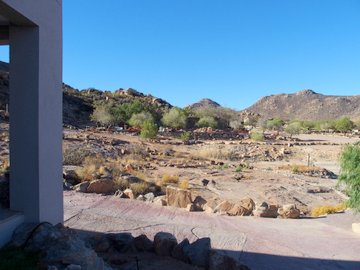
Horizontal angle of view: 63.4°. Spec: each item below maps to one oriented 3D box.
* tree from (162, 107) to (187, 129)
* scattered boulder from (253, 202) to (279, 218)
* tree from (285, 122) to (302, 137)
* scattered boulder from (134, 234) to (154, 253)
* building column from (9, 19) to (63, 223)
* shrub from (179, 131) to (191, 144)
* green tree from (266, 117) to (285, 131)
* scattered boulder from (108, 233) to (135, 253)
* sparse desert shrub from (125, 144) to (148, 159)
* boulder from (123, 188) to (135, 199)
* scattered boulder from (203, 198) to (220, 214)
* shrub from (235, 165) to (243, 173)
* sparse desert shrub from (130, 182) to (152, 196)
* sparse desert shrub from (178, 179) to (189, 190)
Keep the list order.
[{"bbox_3d":[-1.004,-3.906,65.000,5.800,4.900,5.400,0,1,0],"label":"tree"},{"bbox_3d":[1.609,1.421,5.480,0.450,0.260,0.360,0,1,8],"label":"scattered boulder"},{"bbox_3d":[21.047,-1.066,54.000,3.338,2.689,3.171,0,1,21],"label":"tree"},{"bbox_3d":[-0.461,1.408,3.780,0.260,0.200,0.230,0,1,-3],"label":"scattered boulder"},{"bbox_3d":[-2.175,-0.030,4.500,0.420,3.000,0.760,0,1,3],"label":"building column"},{"bbox_3d":[0.556,0.309,36.000,1.484,1.731,1.484,0,2,0],"label":"shrub"},{"bbox_3d":[23.613,-2.782,72.000,4.451,3.585,4.228,0,2,0],"label":"green tree"},{"bbox_3d":[-1.025,1.883,5.100,0.442,0.336,0.342,0,2,0],"label":"scattered boulder"},{"bbox_3d":[-2.988,1.133,20.000,1.648,0.962,1.319,0,2,0],"label":"sparse desert shrub"},{"bbox_3d":[-1.322,1.522,7.511,0.297,0.250,0.252,0,1,-10],"label":"boulder"},{"bbox_3d":[0.627,1.424,5.800,0.350,0.270,0.300,0,1,3],"label":"scattered boulder"},{"bbox_3d":[2.442,1.398,12.155,0.334,0.324,0.317,0,1,11],"label":"shrub"},{"bbox_3d":[-1.051,1.476,7.850,0.566,0.405,0.509,0,1,-8],"label":"sparse desert shrub"},{"bbox_3d":[0.126,1.785,10.500,0.361,0.433,0.361,0,2,0],"label":"sparse desert shrub"}]

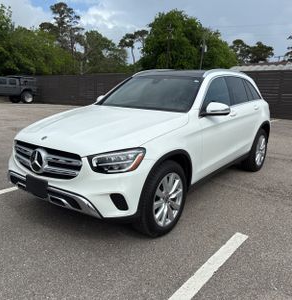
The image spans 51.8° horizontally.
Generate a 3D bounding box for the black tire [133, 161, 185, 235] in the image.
[{"bbox_3d":[0.154,0.463,2.969,0.240,0.735,0.735,11,16,36],"label":"black tire"}]

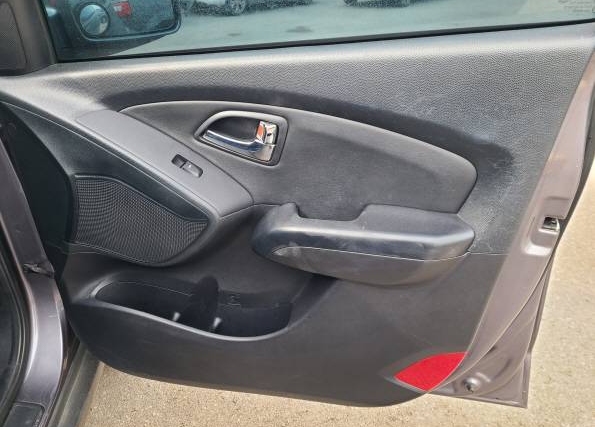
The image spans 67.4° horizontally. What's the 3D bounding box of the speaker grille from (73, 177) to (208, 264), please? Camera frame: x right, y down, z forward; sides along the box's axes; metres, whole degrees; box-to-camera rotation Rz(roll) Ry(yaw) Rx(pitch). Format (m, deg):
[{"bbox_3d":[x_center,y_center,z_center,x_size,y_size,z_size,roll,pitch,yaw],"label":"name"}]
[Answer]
[{"bbox_3d":[-0.276,0.012,0.780,0.222,0.150,0.045,0,29,4],"label":"speaker grille"}]

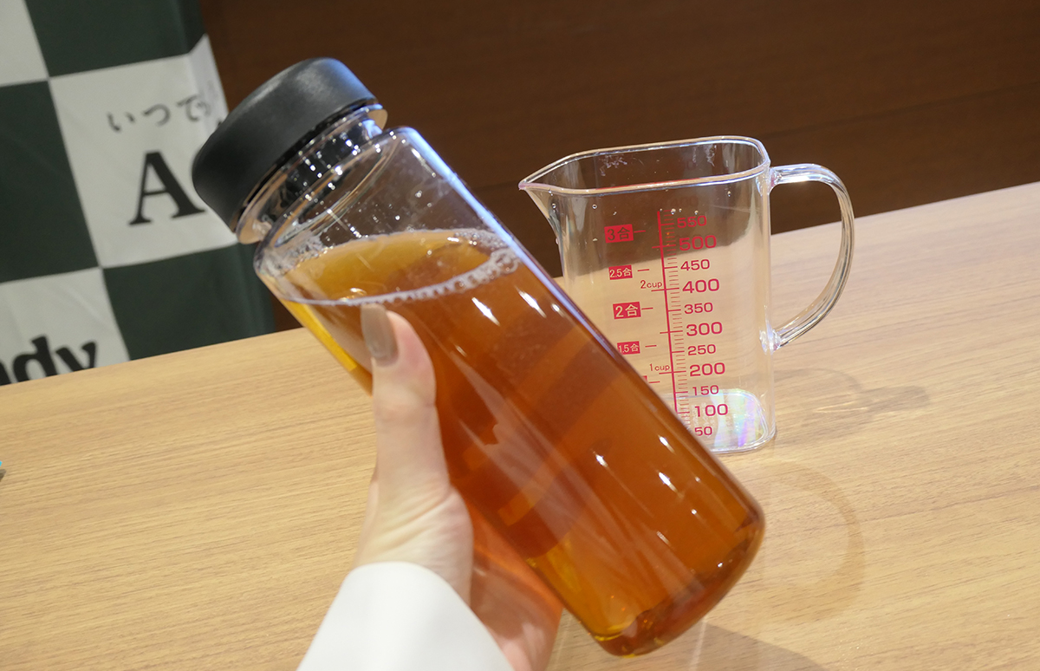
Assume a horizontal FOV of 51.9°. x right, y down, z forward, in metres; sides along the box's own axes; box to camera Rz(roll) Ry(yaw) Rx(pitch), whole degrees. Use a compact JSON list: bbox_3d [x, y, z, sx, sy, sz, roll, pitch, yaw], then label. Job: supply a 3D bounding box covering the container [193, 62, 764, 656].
[{"bbox_3d":[-0.013,0.006,0.325,0.064,0.194,0.064,-43,2,0],"label":"container"}]

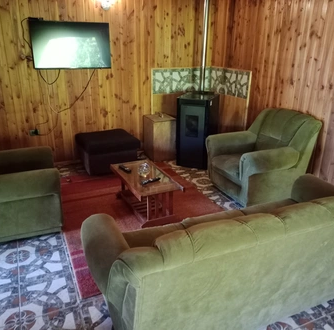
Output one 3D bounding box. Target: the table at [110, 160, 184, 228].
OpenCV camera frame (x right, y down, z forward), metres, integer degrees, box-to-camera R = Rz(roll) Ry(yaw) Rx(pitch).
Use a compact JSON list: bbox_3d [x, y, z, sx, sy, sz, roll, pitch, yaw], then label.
[{"bbox_3d":[-0.217,0.266,3.217,0.435,0.365,0.870,-9,22,-24],"label":"table"}]

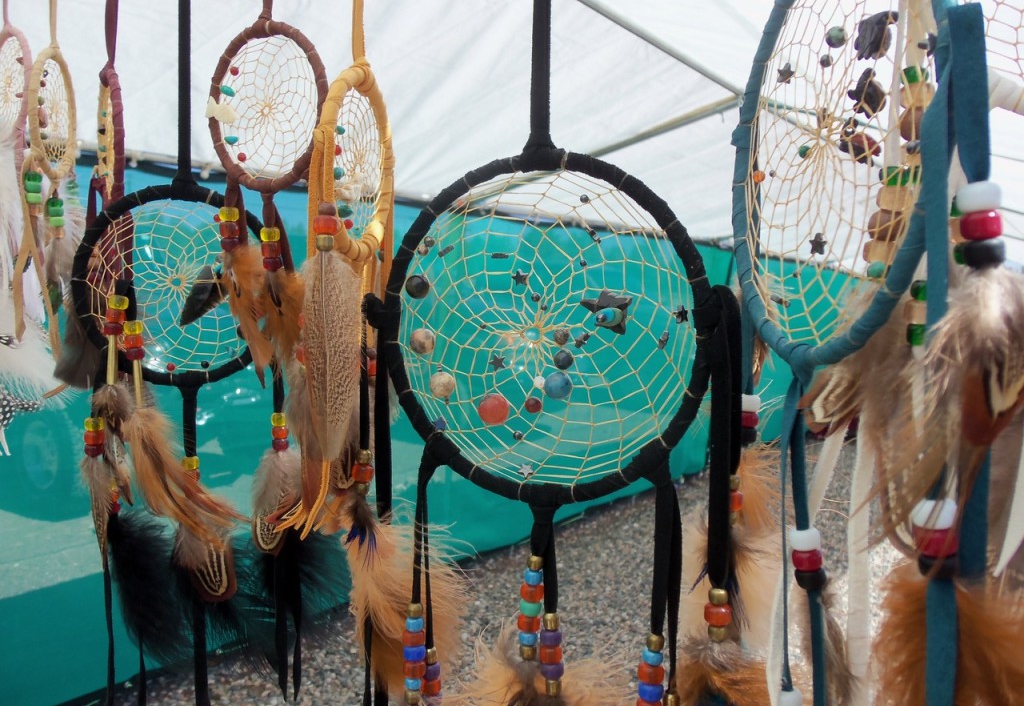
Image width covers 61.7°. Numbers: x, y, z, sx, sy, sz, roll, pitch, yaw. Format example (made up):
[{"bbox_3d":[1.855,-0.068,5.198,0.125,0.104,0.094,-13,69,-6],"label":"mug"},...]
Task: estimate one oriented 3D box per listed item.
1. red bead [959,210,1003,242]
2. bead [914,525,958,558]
[{"bbox_3d":[0.115,-0.031,0.211,0.009,0.006,0.009,-7,-1,29],"label":"red bead"},{"bbox_3d":[0.094,0.042,0.191,0.009,0.006,0.009,-5,1,25],"label":"bead"}]

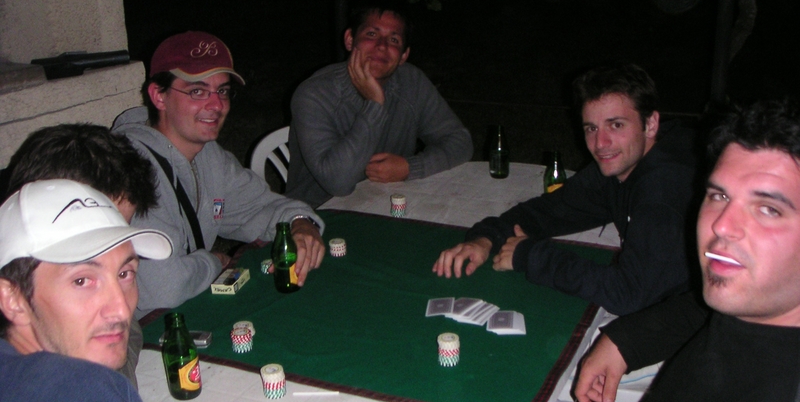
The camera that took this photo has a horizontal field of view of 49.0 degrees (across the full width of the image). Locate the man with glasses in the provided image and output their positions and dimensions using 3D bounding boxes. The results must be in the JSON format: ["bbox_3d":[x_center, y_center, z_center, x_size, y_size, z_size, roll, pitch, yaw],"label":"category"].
[{"bbox_3d":[-0.415,0.245,2.099,0.680,1.275,0.560,14,25,37],"label":"man with glasses"}]

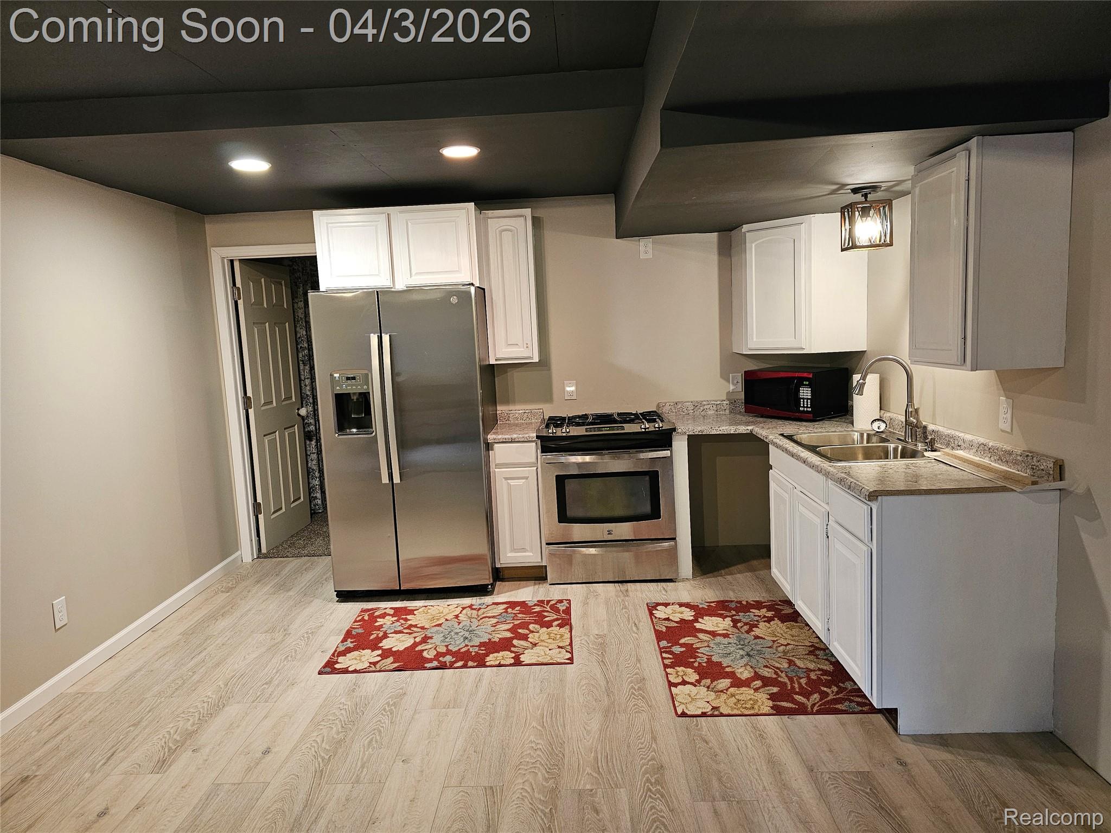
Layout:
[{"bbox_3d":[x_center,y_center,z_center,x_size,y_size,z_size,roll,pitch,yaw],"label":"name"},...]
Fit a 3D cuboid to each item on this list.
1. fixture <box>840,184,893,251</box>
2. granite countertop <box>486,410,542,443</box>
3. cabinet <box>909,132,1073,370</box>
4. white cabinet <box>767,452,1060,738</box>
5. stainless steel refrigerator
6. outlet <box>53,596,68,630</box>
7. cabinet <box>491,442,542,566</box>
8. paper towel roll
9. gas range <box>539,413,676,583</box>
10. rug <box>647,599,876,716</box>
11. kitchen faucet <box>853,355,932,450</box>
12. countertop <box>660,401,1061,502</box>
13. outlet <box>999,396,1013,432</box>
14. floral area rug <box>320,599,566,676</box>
[{"bbox_3d":[1.395,-0.888,3.314,0.170,0.268,0.170,-2,7,5],"label":"fixture"},{"bbox_3d":[-0.236,0.050,4.600,0.311,0.119,0.644,-3,7,2],"label":"granite countertop"},{"bbox_3d":[1.537,-0.565,2.664,0.328,0.760,0.446,-2,7,2],"label":"cabinet"},{"bbox_3d":[1.449,0.621,3.269,0.642,0.876,1.363,-2,7,2],"label":"white cabinet"},{"bbox_3d":[-0.849,0.134,4.495,0.910,1.775,0.800,-3,7,2],"label":"stainless steel refrigerator"},{"bbox_3d":[-2.210,0.880,3.302,0.009,0.118,0.076,-2,7,2],"label":"outlet"},{"bbox_3d":[-0.208,0.521,4.639,0.303,0.853,0.627,-2,7,2],"label":"cabinet"},{"bbox_3d":[1.659,-0.085,3.935,0.138,0.283,0.138,-3,7,2],"label":"paper towel roll"},{"bbox_3d":[0.319,0.484,4.582,0.767,0.945,0.700,-3,7,2],"label":"gas range"},{"bbox_3d":[0.879,1.070,3.414,0.793,0.010,1.180,-3,7,2],"label":"rug"},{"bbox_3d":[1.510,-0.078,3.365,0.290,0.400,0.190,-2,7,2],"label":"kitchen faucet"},{"bbox_3d":[1.208,0.087,3.709,1.121,0.119,2.343,-3,7,2],"label":"countertop"},{"bbox_3d":[1.727,-0.006,2.833,0.009,0.118,0.076,-2,7,2],"label":"outlet"},{"bbox_3d":[-0.499,1.098,3.747,1.169,0.010,0.798,-3,7,2],"label":"floral area rug"}]

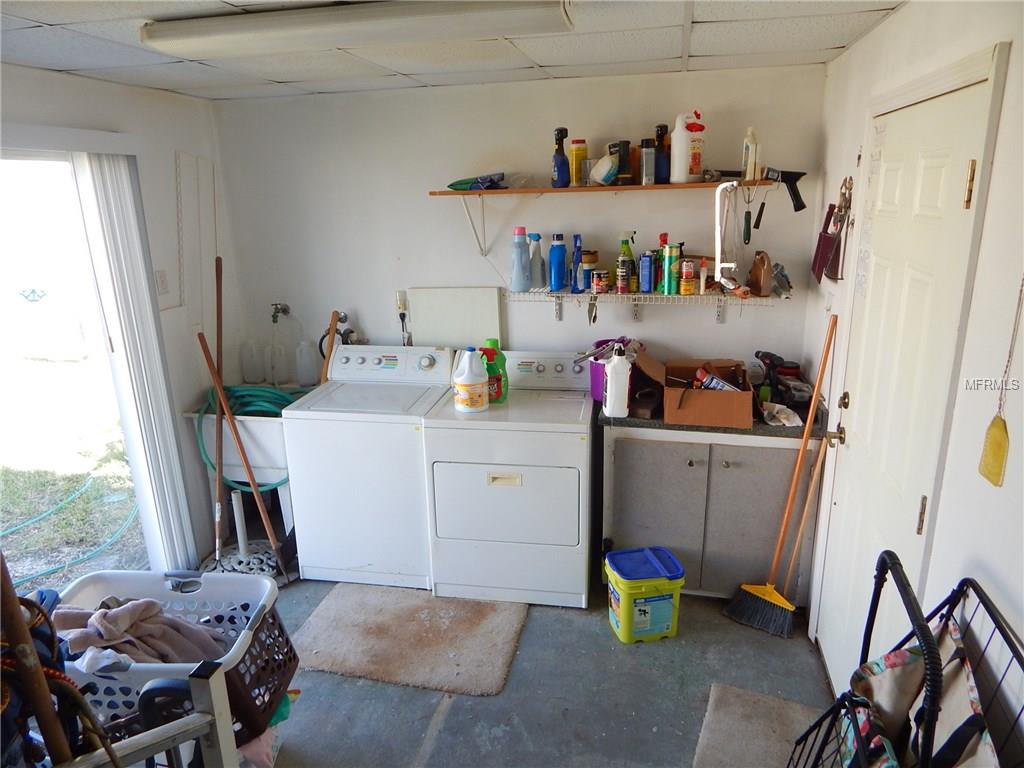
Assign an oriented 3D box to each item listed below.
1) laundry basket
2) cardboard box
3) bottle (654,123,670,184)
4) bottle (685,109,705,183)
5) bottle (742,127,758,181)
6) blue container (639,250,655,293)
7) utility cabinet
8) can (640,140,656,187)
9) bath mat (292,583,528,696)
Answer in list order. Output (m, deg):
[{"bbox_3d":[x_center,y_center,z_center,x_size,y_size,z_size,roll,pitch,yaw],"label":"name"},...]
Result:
[{"bbox_3d":[-1.095,0.869,2.041,0.680,0.320,0.470,0,15,5],"label":"laundry basket"},{"bbox_3d":[0.859,0.044,2.868,0.350,0.176,0.360,2,17,12],"label":"cardboard box"},{"bbox_3d":[0.678,-1.029,2.921,0.072,0.259,0.058,-14,19,-38],"label":"bottle"},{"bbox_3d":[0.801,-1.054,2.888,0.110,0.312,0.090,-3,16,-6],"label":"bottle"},{"bbox_3d":[1.044,-1.005,2.844,0.060,0.224,0.080,0,16,3],"label":"bottle"},{"bbox_3d":[0.634,-0.529,3.062,0.058,0.190,0.060,5,17,22],"label":"blue container"},{"bbox_3d":[0.931,0.542,3.161,0.896,0.855,0.600,3,15,15],"label":"utility cabinet"},{"bbox_3d":[0.615,-0.995,2.926,0.064,0.201,0.064,3,15,15],"label":"can"},{"bbox_3d":[-0.460,1.101,2.875,0.975,0.015,0.640,2,15,11],"label":"bath mat"}]

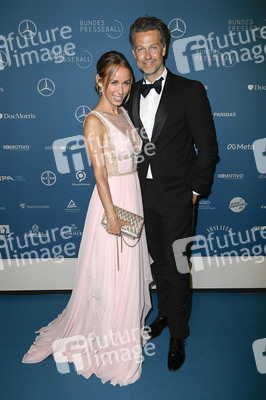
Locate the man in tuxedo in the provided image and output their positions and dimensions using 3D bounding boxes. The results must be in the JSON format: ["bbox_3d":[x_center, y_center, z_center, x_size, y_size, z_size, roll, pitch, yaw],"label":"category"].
[{"bbox_3d":[0.195,-0.015,1.969,0.580,1.840,0.450,7,16,26],"label":"man in tuxedo"}]

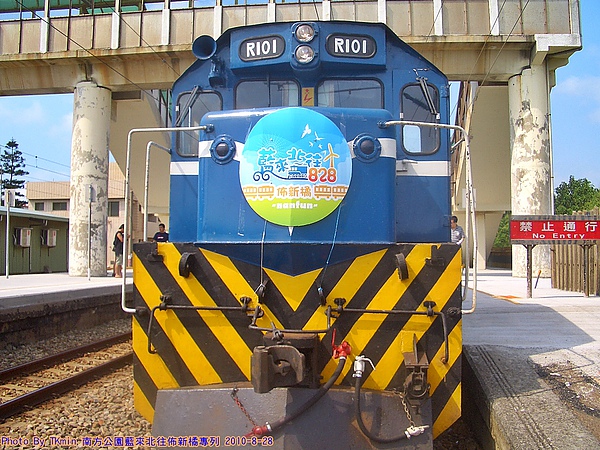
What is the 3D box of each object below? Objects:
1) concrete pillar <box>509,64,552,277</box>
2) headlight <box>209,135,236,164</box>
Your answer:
[{"bbox_3d":[7.068,-1.641,18.665,1.183,6.466,1.183,0,-4,5],"label":"concrete pillar"},{"bbox_3d":[-0.613,-0.598,4.820,0.215,0.225,0.110,-1,-4,17],"label":"headlight"}]

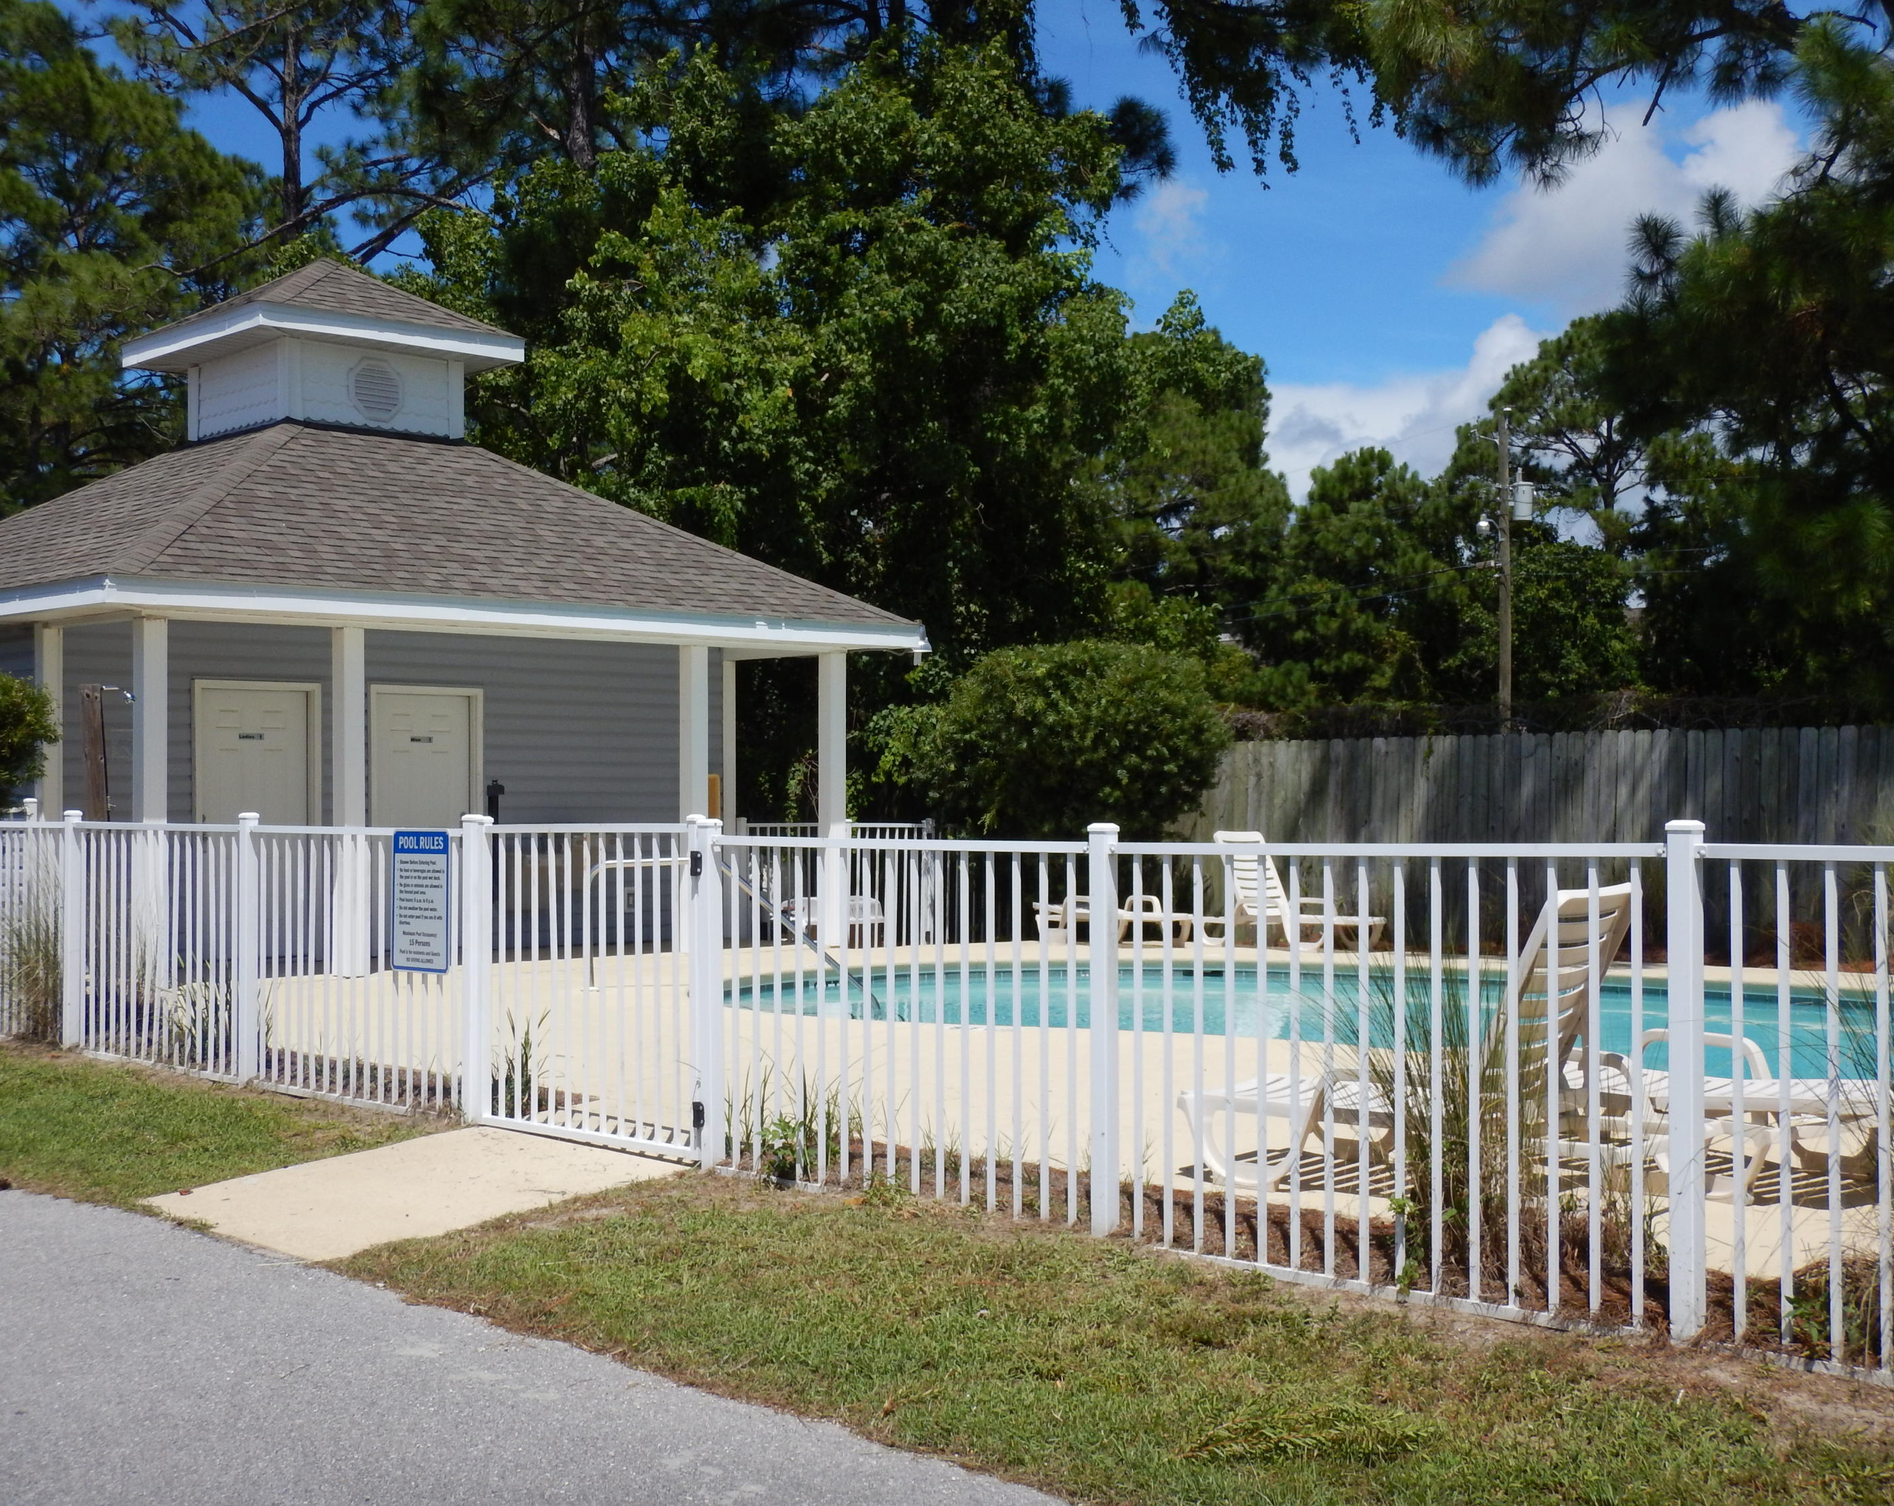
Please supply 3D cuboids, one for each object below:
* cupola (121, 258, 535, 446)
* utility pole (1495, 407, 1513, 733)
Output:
[{"bbox_3d":[-5.272,-3.416,19.674,2.430,1.550,2.430,1,-1,-44],"label":"cupola"},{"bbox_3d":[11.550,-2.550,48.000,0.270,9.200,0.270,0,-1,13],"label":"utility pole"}]

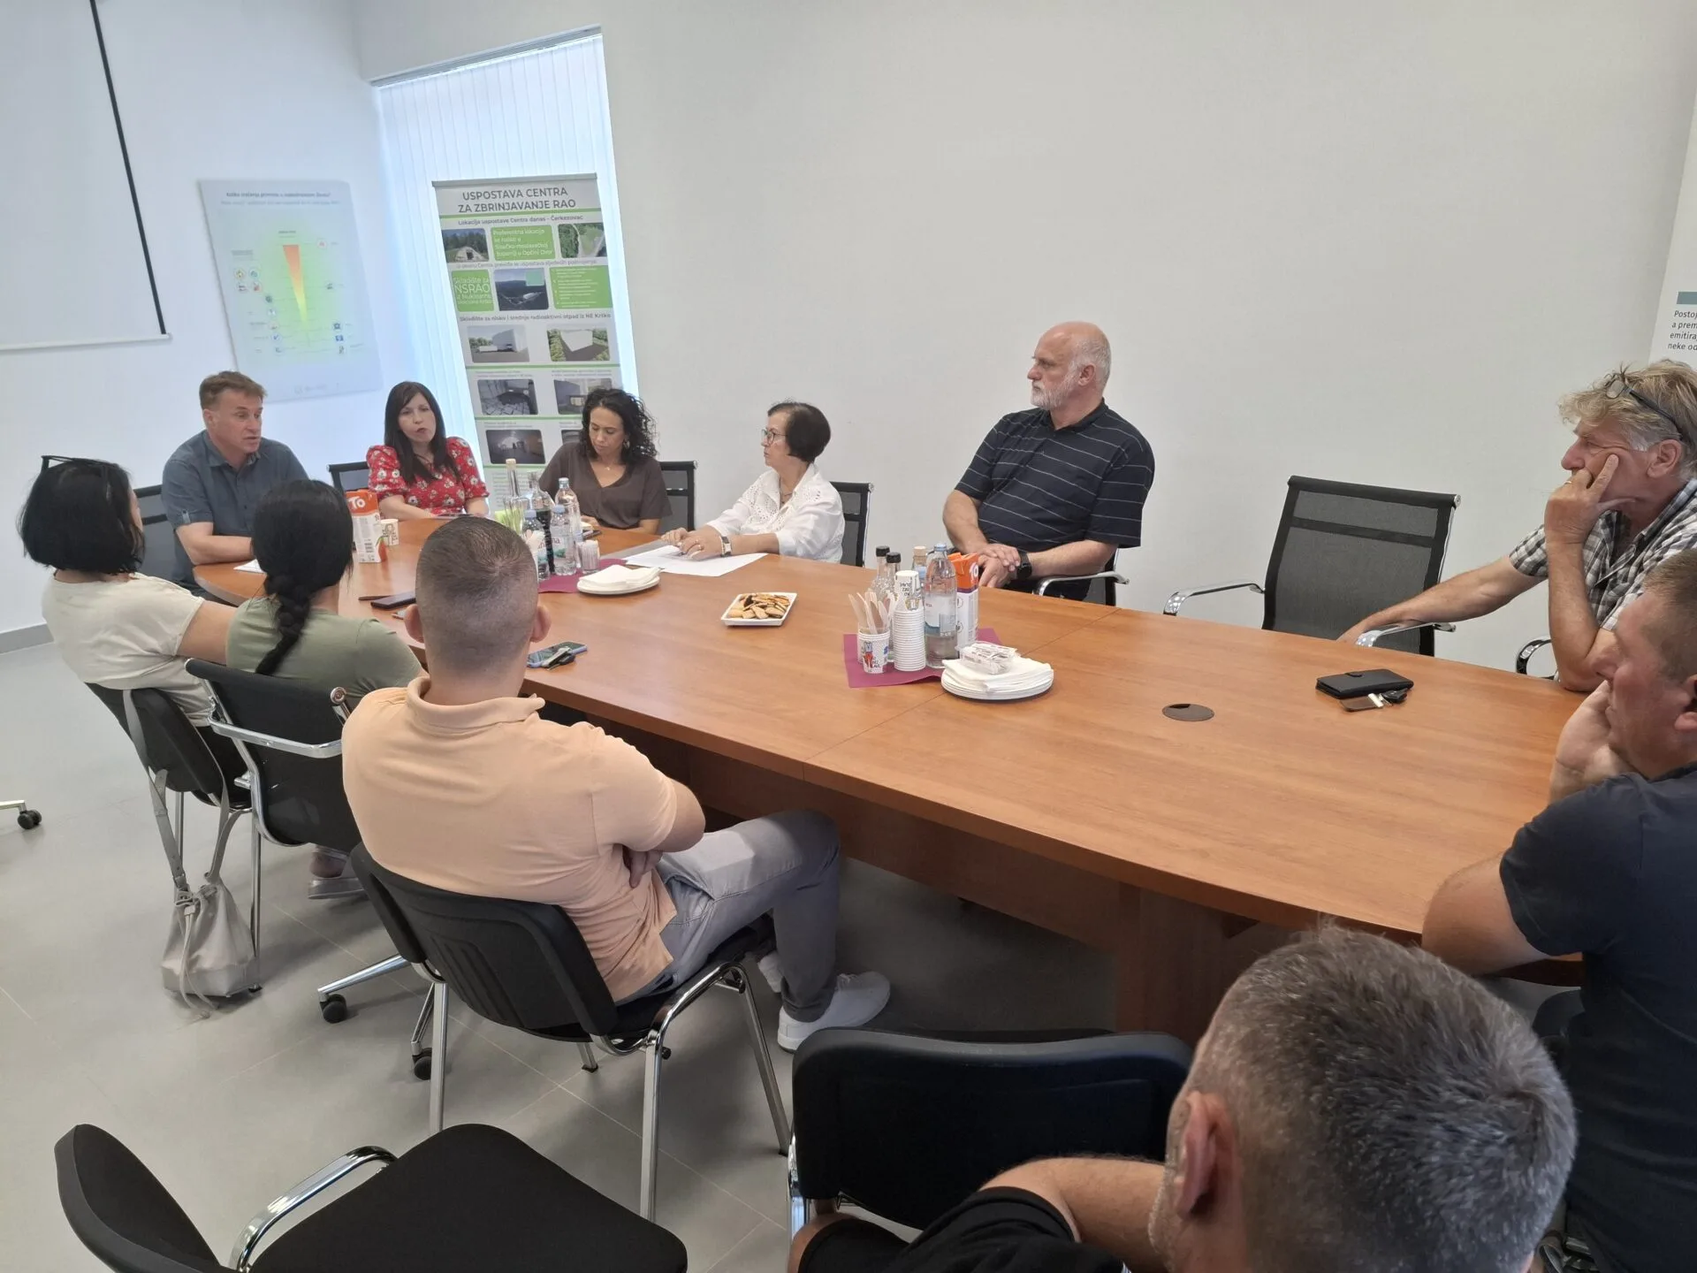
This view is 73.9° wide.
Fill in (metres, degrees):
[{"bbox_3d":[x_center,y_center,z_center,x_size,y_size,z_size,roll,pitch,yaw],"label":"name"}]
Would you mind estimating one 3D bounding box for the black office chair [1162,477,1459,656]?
[{"bbox_3d":[1.321,0.114,3.269,0.600,1.020,0.580,-15,22,-35],"label":"black office chair"}]

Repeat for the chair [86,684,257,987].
[{"bbox_3d":[-1.555,0.395,2.949,0.530,0.820,0.580,11,22,37],"label":"chair"}]

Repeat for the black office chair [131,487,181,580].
[{"bbox_3d":[-2.457,-0.136,4.566,0.620,0.930,0.570,9,21,33],"label":"black office chair"}]

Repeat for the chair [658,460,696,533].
[{"bbox_3d":[-0.967,-0.293,4.991,0.570,0.900,0.600,3,19,16],"label":"chair"}]

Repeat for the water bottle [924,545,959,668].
[{"bbox_3d":[0.212,-0.066,2.564,0.078,0.278,0.078,-2,18,1],"label":"water bottle"}]

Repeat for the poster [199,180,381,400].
[{"bbox_3d":[-3.155,-1.967,6.457,0.020,1.180,0.840,12,23,37],"label":"poster"}]

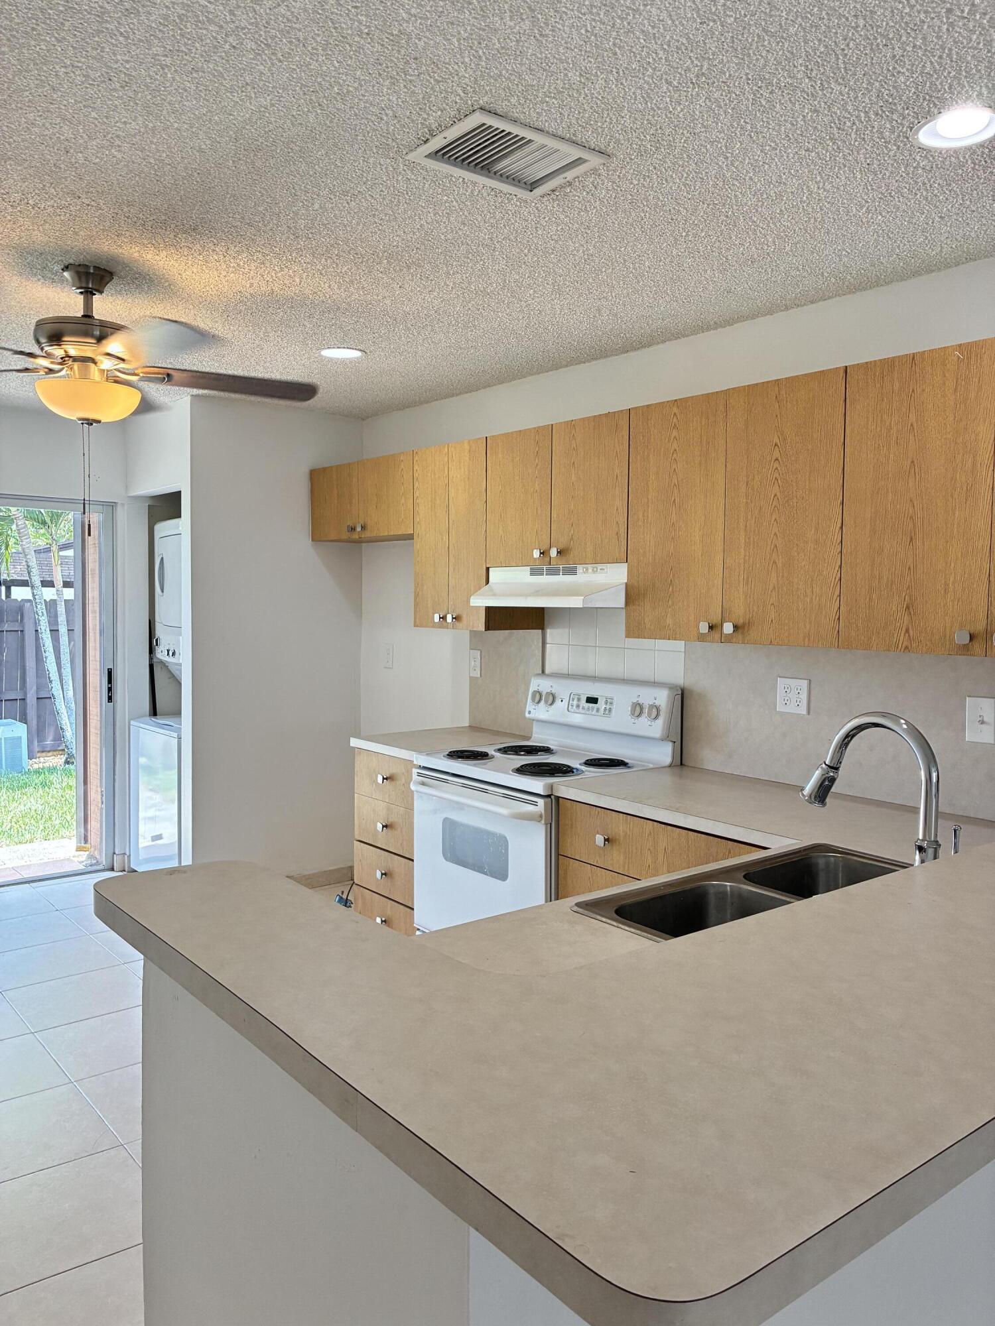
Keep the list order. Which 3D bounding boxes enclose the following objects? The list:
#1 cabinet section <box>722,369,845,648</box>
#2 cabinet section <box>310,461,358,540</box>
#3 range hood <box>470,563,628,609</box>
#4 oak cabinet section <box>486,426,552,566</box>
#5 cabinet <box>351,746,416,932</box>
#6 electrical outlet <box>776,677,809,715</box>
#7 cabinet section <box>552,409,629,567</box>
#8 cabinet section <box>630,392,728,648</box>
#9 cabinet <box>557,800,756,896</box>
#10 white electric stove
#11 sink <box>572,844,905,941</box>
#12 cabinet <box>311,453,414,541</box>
[{"bbox_3d":[0.929,-0.434,2.949,0.305,0.759,0.399,-3,5,-39],"label":"cabinet section"},{"bbox_3d":[-0.673,-0.782,4.930,0.305,0.353,0.462,-3,5,-39],"label":"cabinet section"},{"bbox_3d":[0.256,-0.282,3.693,0.448,0.150,0.764,-3,5,-38],"label":"range hood"},{"bbox_3d":[0.196,-0.626,3.853,0.305,0.508,0.380,-3,5,-39],"label":"oak cabinet section"},{"bbox_3d":[-0.210,0.797,4.219,0.602,0.876,0.509,-3,5,-38],"label":"cabinet"},{"bbox_3d":[0.949,0.105,3.198,0.009,0.111,0.118,-3,5,-38],"label":"electrical outlet"},{"bbox_3d":[0.434,-0.604,3.557,0.305,0.508,0.383,-3,5,-39],"label":"cabinet section"},{"bbox_3d":[0.679,-0.457,3.260,0.305,0.759,0.401,-3,5,-39],"label":"cabinet section"},{"bbox_3d":[0.715,0.883,3.062,0.602,0.876,0.915,-3,5,-38],"label":"cabinet"},{"bbox_3d":[0.151,0.678,3.679,0.680,1.200,0.764,-3,5,-38],"label":"white electric stove"},{"bbox_3d":[0.629,0.562,1.981,0.842,0.189,0.557,-3,5,-38],"label":"sink"},{"bbox_3d":[-0.534,-0.773,4.772,0.304,0.355,0.930,-3,5,-38],"label":"cabinet"}]

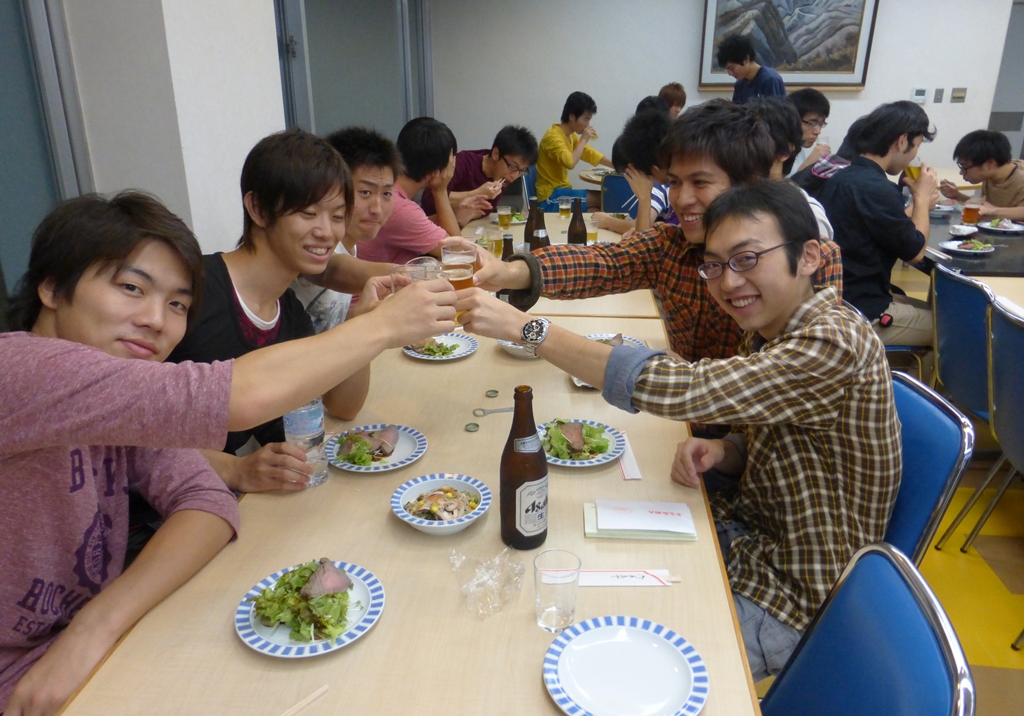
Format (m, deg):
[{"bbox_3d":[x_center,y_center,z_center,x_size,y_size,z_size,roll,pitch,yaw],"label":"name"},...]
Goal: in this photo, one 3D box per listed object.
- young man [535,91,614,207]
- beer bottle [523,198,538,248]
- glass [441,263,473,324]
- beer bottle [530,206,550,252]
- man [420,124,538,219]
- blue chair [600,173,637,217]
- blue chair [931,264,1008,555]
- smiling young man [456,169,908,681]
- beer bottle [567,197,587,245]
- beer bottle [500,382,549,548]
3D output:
[{"bbox_3d":[0.430,-1.134,5.087,0.620,1.290,0.500,1,21,3],"label":"young man"},{"bbox_3d":[0.087,-0.512,2.981,0.076,0.277,0.076,0,21,0],"label":"beer bottle"},{"bbox_3d":[-0.104,-0.120,1.410,0.066,0.103,0.066,0,21,0],"label":"glass"},{"bbox_3d":[0.110,-0.441,2.800,0.076,0.277,0.076,0,21,0],"label":"beer bottle"},{"bbox_3d":[-0.200,-0.579,3.833,0.680,1.180,0.500,4,22,11],"label":"man"},{"bbox_3d":[0.840,-0.915,5.226,0.450,0.790,0.520,2,21,4],"label":"blue chair"},{"bbox_3d":[1.730,0.107,2.619,0.520,0.790,0.460,2,21,4],"label":"blue chair"},{"bbox_3d":[0.267,0.310,1.429,0.760,1.280,0.520,2,22,6],"label":"smiling young man"},{"bbox_3d":[0.257,-0.498,2.946,0.076,0.277,0.076,0,21,0],"label":"beer bottle"},{"bbox_3d":[0.020,0.178,1.221,0.077,0.277,0.077,0,21,0],"label":"beer bottle"}]

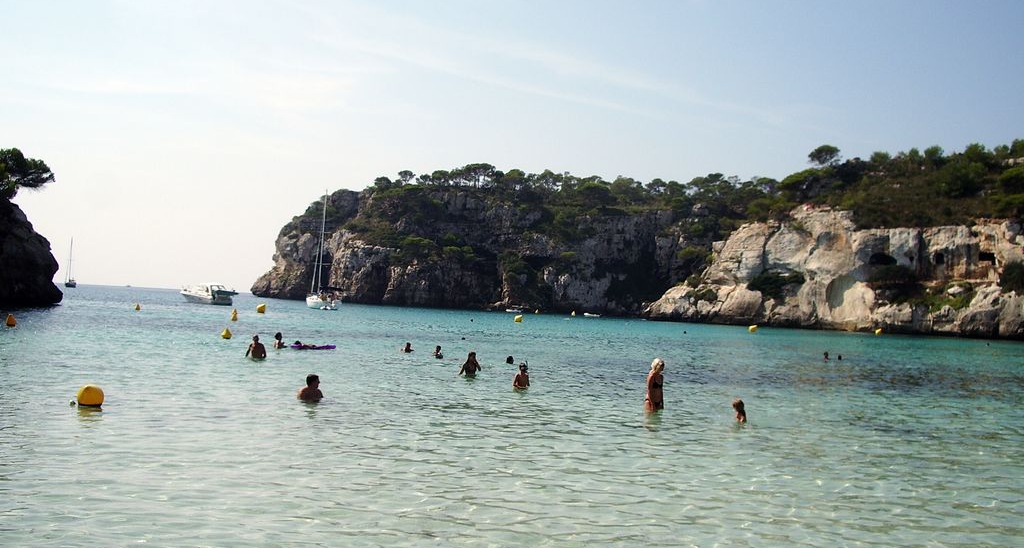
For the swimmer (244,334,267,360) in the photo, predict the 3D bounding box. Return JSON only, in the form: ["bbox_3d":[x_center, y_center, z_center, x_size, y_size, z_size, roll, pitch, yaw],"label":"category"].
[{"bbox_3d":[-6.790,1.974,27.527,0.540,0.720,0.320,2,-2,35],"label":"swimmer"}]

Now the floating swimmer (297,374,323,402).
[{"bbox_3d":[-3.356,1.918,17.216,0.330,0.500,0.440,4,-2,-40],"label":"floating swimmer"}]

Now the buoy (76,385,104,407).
[{"bbox_3d":[-6.104,1.768,15.035,0.400,0.350,0.400,4,-2,-22],"label":"buoy"}]

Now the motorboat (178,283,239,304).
[{"bbox_3d":[-39.028,2.535,132.616,8.300,2.800,3.000,2,-2,36],"label":"motorboat"}]

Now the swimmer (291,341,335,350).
[{"bbox_3d":[-6.539,2.331,34.064,0.620,0.320,1.750,1,-2,40],"label":"swimmer"}]

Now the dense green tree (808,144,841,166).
[{"bbox_3d":[75.454,-28.612,250.000,7.600,5.400,7.000,2,-2,17],"label":"dense green tree"}]

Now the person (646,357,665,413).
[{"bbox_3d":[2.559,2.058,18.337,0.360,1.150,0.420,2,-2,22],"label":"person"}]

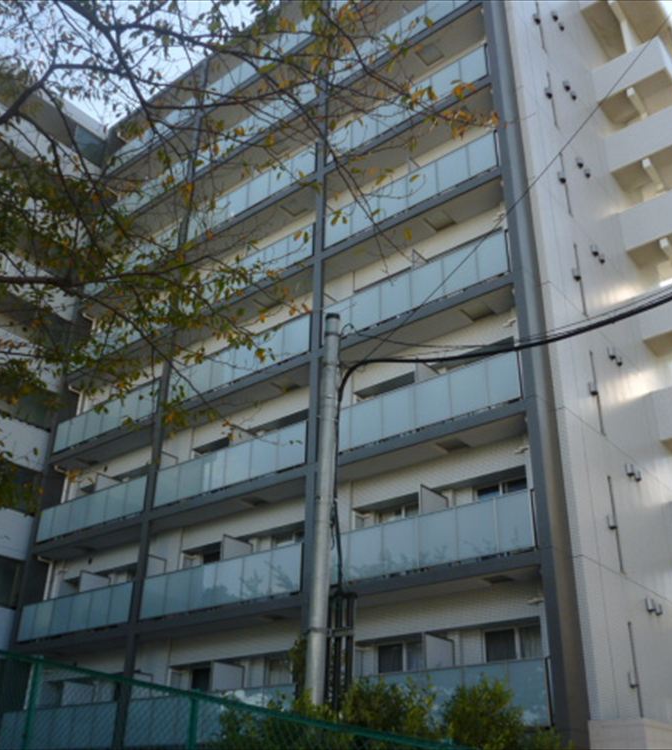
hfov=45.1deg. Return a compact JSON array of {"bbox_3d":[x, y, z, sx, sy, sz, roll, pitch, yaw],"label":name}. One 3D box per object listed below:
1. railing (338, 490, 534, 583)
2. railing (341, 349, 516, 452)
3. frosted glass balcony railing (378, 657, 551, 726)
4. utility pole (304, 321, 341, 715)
[{"bbox_3d":[1.850,3.365,15.704,4.850,1.100,0.950,-21,-35,35],"label":"railing"},{"bbox_3d":[1.621,0.666,16.757,4.850,1.040,0.130,-21,-35,35],"label":"railing"},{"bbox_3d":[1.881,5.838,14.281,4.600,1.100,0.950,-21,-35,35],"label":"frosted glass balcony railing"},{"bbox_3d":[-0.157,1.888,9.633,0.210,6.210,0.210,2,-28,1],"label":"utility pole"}]

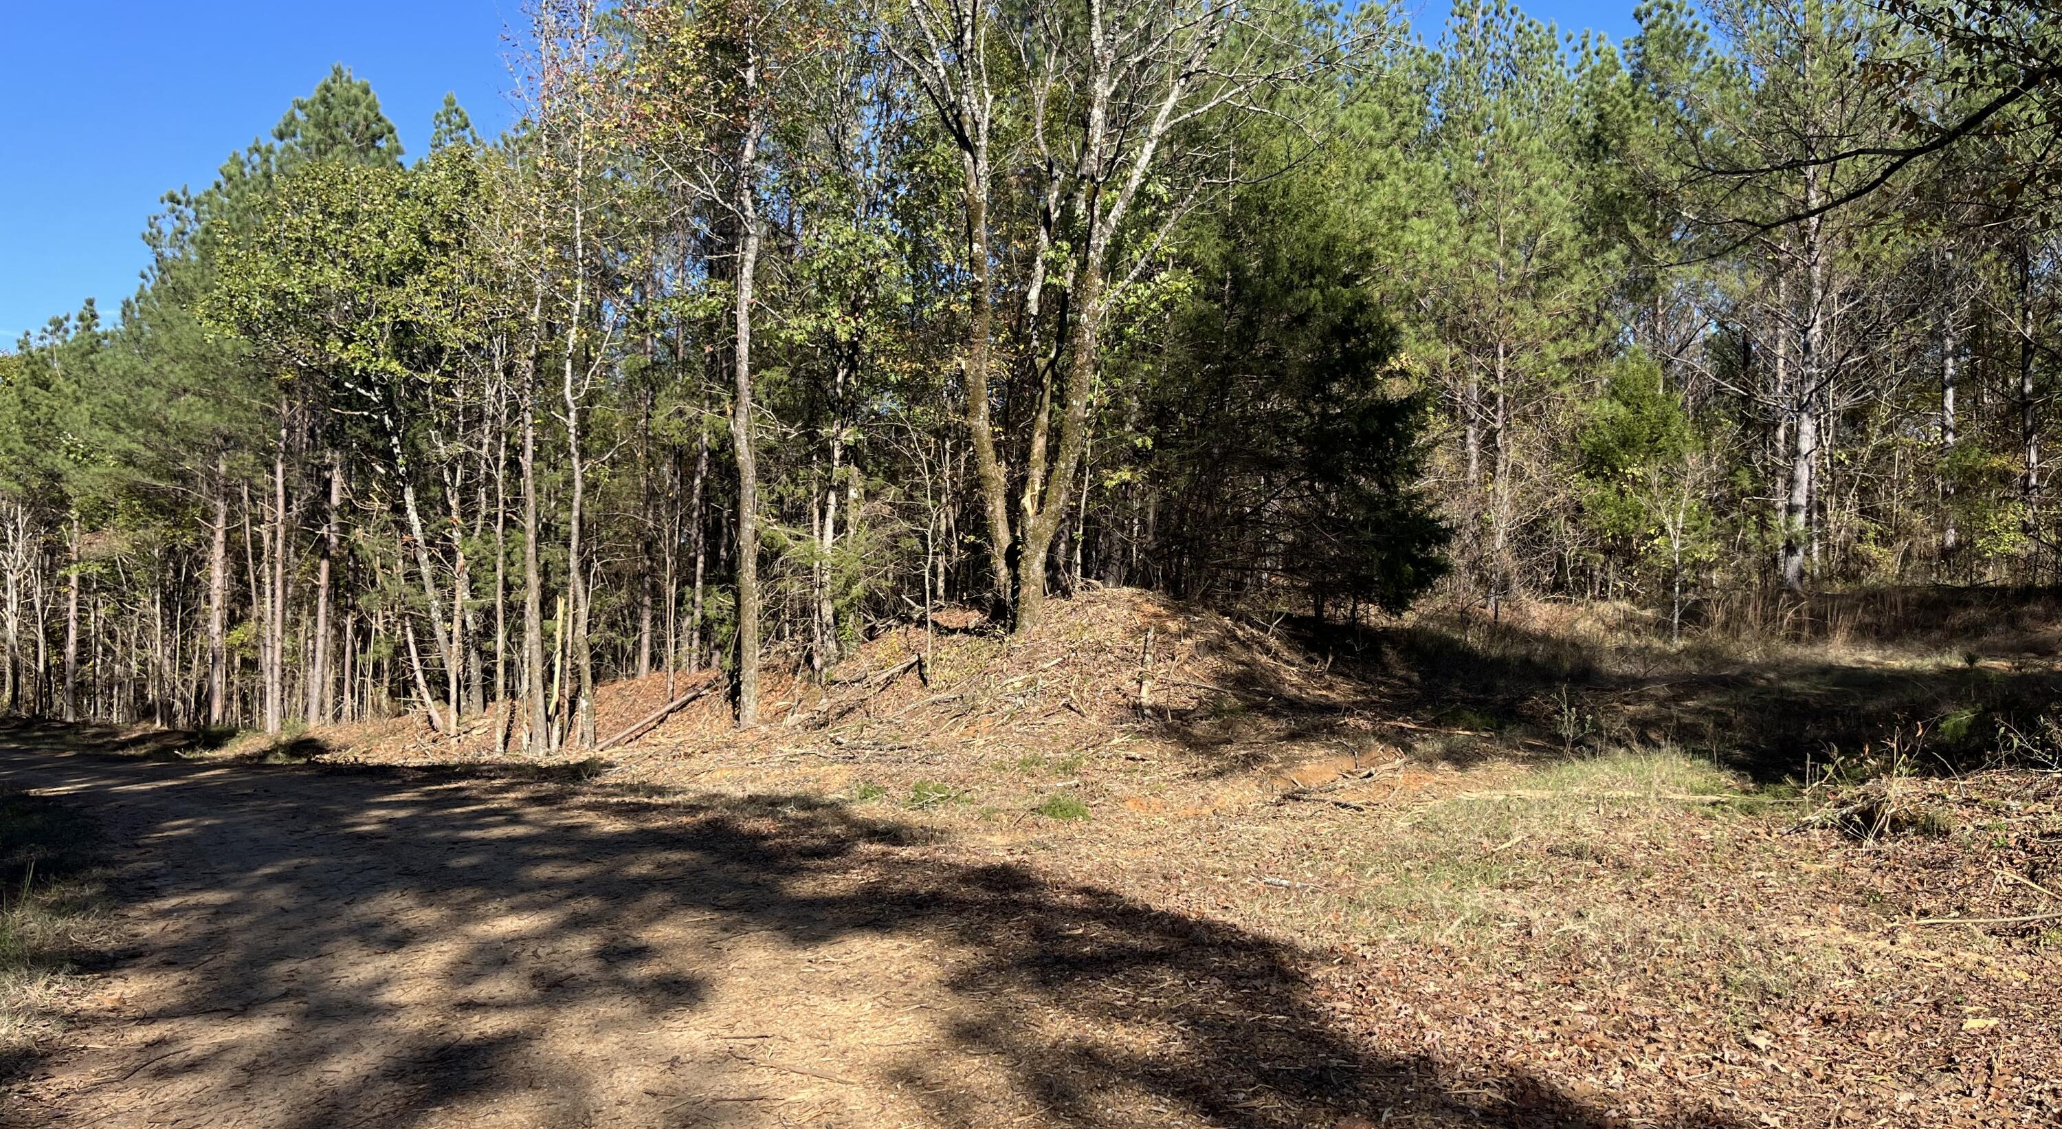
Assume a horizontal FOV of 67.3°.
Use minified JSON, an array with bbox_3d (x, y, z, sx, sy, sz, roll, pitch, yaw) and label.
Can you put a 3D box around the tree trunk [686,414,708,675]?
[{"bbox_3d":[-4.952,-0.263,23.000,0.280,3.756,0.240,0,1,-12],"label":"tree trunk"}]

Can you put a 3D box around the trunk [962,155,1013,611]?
[{"bbox_3d":[-0.458,-1.872,16.000,0.500,4.693,0.360,1,1,-2],"label":"trunk"}]

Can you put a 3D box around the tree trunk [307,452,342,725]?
[{"bbox_3d":[-10.034,0.343,22.000,0.440,3.867,0.320,0,1,-25],"label":"tree trunk"}]

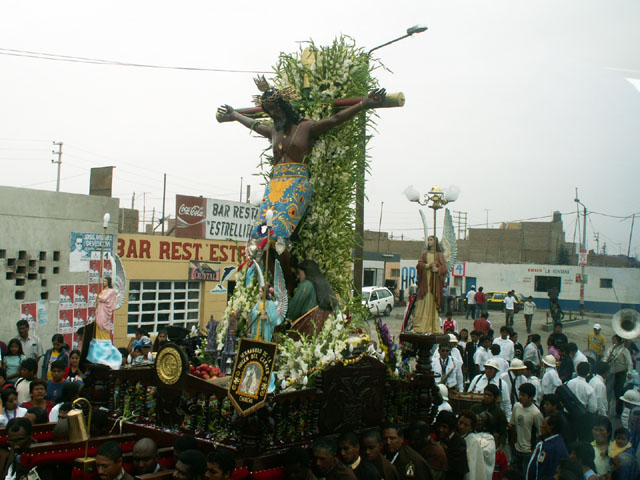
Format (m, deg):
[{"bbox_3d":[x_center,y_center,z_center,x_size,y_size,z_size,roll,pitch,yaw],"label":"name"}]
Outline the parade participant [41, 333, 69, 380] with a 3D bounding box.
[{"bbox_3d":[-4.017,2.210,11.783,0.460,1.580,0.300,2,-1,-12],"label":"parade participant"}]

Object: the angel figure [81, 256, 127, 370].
[{"bbox_3d":[-1.938,0.658,6.950,0.360,1.000,0.360,3,-1,-28],"label":"angel figure"}]

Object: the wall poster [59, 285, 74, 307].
[{"bbox_3d":[-4.375,0.975,13.400,0.020,0.400,0.305,1,-1,34],"label":"wall poster"}]

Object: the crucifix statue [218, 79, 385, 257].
[{"bbox_3d":[-0.250,-0.529,7.013,1.720,1.840,0.500,1,-1,30],"label":"crucifix statue"}]

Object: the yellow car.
[{"bbox_3d":[11.000,3.750,48.200,4.150,1.400,1.650,1,-1,31],"label":"yellow car"}]

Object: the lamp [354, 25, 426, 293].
[{"bbox_3d":[1.595,-0.784,18.240,1.817,8.368,0.280,1,-2,37],"label":"lamp"}]

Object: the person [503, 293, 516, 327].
[{"bbox_3d":[9.044,3.331,36.980,0.550,1.680,0.380,2,-1,6],"label":"person"}]

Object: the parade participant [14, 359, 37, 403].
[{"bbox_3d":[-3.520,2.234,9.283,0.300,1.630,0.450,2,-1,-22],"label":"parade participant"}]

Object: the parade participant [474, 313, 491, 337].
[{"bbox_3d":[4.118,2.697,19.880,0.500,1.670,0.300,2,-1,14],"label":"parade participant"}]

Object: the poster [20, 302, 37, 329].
[{"bbox_3d":[-4.914,1.277,13.100,0.010,0.420,0.300,1,-2,37],"label":"poster"}]

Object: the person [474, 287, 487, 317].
[{"bbox_3d":[8.478,3.347,40.980,0.550,1.680,0.340,2,-1,6],"label":"person"}]

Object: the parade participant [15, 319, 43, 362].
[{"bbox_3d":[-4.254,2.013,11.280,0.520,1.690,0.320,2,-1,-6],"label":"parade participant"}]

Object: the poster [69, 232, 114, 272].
[{"bbox_3d":[-4.076,0.223,13.850,0.020,0.690,0.970,1,-1,34],"label":"poster"}]

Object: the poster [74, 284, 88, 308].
[{"bbox_3d":[-4.278,1.014,13.941,0.010,0.420,0.295,1,-2,37],"label":"poster"}]

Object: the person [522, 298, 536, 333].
[{"bbox_3d":[9.401,3.370,34.780,0.500,1.660,0.360,2,-1,9],"label":"person"}]

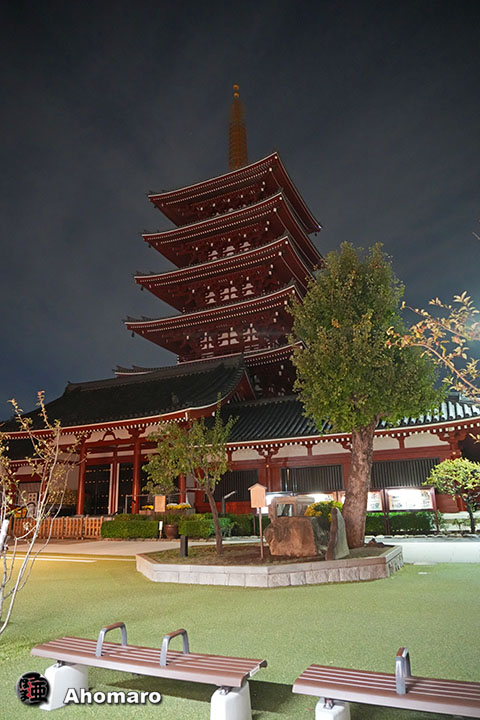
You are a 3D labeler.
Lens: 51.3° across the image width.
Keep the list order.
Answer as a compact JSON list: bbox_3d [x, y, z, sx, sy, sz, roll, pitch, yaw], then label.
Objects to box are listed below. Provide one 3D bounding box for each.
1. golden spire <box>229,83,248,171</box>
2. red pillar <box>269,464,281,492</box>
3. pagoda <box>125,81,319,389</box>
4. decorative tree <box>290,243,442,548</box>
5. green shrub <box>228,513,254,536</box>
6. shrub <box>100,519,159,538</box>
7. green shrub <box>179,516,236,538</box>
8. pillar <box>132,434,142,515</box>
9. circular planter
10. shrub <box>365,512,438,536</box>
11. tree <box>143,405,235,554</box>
[{"bbox_3d":[-0.274,-28.639,62.060,2.200,13.700,2.200,-1,-16,0],"label":"golden spire"},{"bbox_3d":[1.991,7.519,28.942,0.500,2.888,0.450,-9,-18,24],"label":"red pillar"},{"bbox_3d":[0.177,-12.055,57.157,19.000,48.300,19.000,-9,-18,24],"label":"pagoda"},{"bbox_3d":[3.549,0.685,13.952,4.046,8.537,4.000,-1,-16,0],"label":"decorative tree"},{"bbox_3d":[0.022,8.064,24.521,1.347,1.035,0.900,-4,-17,8],"label":"green shrub"},{"bbox_3d":[-5.331,8.237,24.302,2.781,0.847,0.800,-4,-17,8],"label":"shrub"},{"bbox_3d":[-1.649,8.082,24.111,2.564,0.852,0.800,-4,-17,8],"label":"green shrub"},{"bbox_3d":[-6.446,7.144,31.307,0.450,4.954,0.450,-1,-16,0],"label":"pillar"},{"bbox_3d":[-3.311,8.302,24.163,0.658,0.623,0.658,-1,-16,0],"label":"circular planter"},{"bbox_3d":[7.071,7.319,22.497,3.301,0.966,0.800,-4,-17,8],"label":"shrub"},{"bbox_3d":[-1.288,2.897,12.501,2.295,3.716,2.100,-1,-16,0],"label":"tree"}]

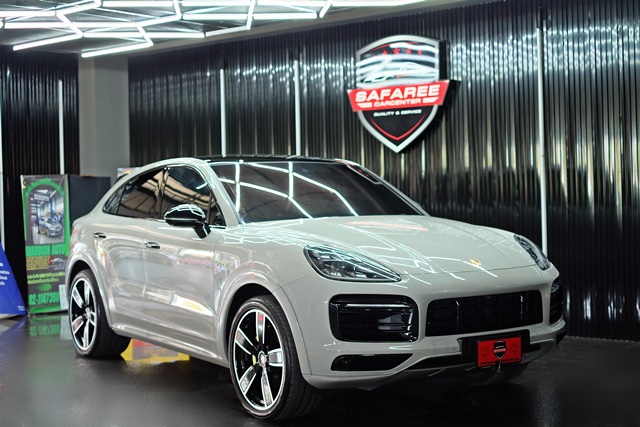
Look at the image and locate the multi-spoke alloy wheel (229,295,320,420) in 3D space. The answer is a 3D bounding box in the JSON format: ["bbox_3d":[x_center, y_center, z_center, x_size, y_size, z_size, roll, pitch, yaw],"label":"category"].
[{"bbox_3d":[-0.277,0.870,5.745,0.285,0.760,0.760,-2,1,-35],"label":"multi-spoke alloy wheel"}]

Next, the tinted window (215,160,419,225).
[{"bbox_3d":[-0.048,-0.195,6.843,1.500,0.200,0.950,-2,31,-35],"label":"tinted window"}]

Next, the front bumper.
[{"bbox_3d":[0.769,0.650,5.700,1.950,0.640,0.660,-2,1,-35],"label":"front bumper"}]

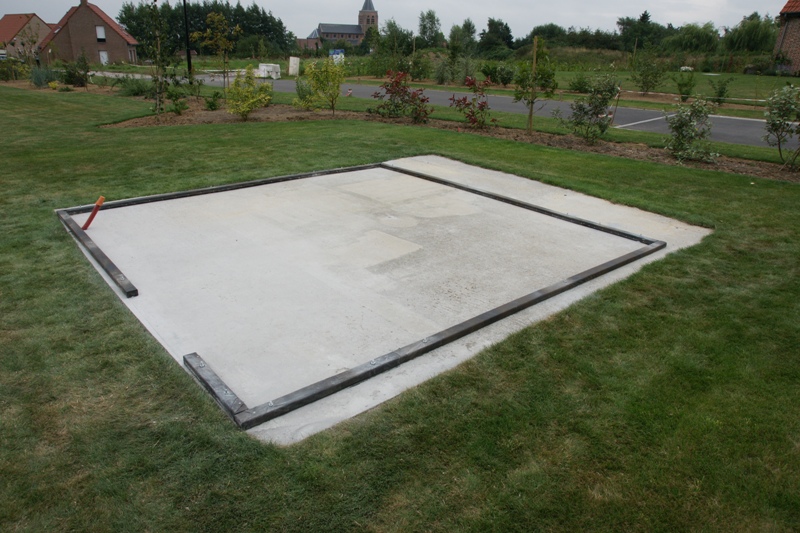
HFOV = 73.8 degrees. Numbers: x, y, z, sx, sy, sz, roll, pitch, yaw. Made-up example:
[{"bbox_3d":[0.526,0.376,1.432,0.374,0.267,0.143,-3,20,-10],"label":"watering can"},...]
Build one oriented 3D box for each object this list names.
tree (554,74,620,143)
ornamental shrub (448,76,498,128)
[{"bbox_3d":[3.526,-2.977,10.079,1.174,1.240,1.100,2,22,0],"label":"tree"},{"bbox_3d":[1.562,-3.527,11.484,1.003,1.075,0.950,2,22,0],"label":"ornamental shrub"}]

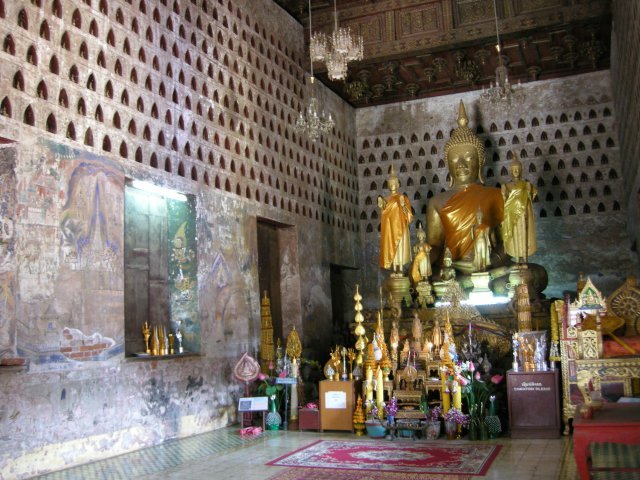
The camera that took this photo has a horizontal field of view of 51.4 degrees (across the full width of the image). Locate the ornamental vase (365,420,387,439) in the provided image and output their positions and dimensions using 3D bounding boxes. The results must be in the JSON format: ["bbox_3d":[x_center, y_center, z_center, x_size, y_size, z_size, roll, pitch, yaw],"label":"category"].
[{"bbox_3d":[0.747,2.544,8.961,0.280,0.205,0.280,-2,-7,0],"label":"ornamental vase"}]

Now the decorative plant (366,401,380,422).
[{"bbox_3d":[0.770,2.468,9.580,0.200,0.300,0.200,-5,-8,23],"label":"decorative plant"}]

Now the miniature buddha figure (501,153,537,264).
[{"bbox_3d":[3.752,-0.622,12.684,0.660,2.120,0.500,-5,-8,23],"label":"miniature buddha figure"}]

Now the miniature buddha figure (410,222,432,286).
[{"bbox_3d":[1.808,0.241,11.858,0.350,1.080,0.270,-5,-8,22],"label":"miniature buddha figure"}]

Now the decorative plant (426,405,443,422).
[{"bbox_3d":[1.491,2.259,8.668,0.200,0.230,0.190,-5,-8,22],"label":"decorative plant"}]

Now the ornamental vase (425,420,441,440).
[{"bbox_3d":[1.562,2.645,9.240,0.220,0.270,0.220,-5,-8,23],"label":"ornamental vase"}]

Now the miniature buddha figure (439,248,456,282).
[{"bbox_3d":[2.252,0.450,11.758,0.310,0.590,0.250,-5,-8,22],"label":"miniature buddha figure"}]

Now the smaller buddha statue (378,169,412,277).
[{"bbox_3d":[1.397,-0.342,12.312,0.530,1.900,0.430,-5,-8,22],"label":"smaller buddha statue"}]

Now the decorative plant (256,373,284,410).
[{"bbox_3d":[-0.741,2.268,9.964,0.400,0.530,0.360,-5,-8,22],"label":"decorative plant"}]

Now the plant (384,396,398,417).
[{"bbox_3d":[0.947,2.197,8.783,0.180,0.260,0.170,-5,-8,22],"label":"plant"}]

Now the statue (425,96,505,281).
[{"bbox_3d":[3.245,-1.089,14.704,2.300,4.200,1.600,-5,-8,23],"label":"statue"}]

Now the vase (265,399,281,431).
[{"bbox_3d":[-0.741,2.753,10.500,0.235,0.480,0.235,-2,-7,0],"label":"vase"}]

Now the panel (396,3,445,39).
[{"bbox_3d":[2.199,-4.755,14.492,1.020,0.620,0.100,-5,-8,23],"label":"panel"}]

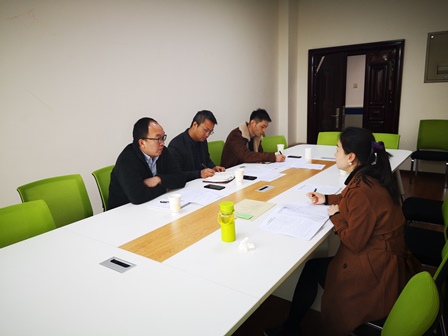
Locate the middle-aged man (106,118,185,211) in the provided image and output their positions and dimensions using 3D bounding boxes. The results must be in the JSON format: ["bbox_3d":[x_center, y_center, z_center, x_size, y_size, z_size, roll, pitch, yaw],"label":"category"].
[{"bbox_3d":[-0.559,0.269,2.620,0.740,1.284,0.580,7,15,36],"label":"middle-aged man"}]

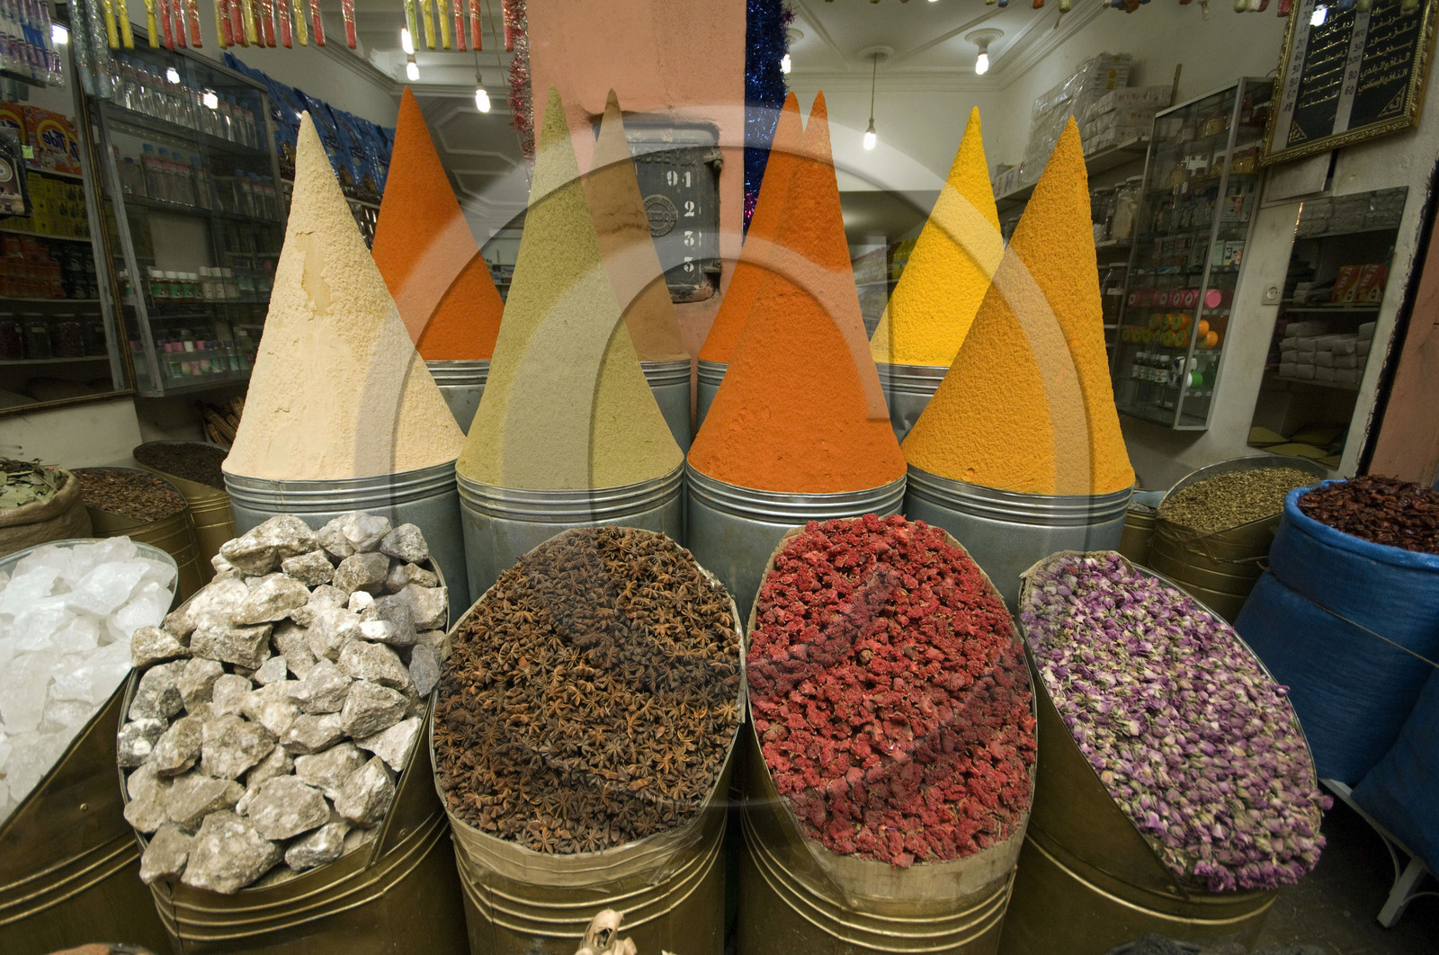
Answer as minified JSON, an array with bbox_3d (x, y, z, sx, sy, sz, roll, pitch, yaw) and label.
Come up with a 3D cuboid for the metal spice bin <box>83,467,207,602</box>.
[{"bbox_3d":[-2.058,0.295,2.140,0.325,0.675,0.325,1,15,0],"label":"metal spice bin"}]

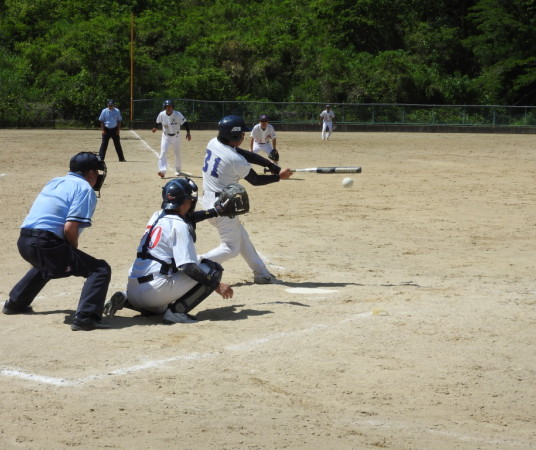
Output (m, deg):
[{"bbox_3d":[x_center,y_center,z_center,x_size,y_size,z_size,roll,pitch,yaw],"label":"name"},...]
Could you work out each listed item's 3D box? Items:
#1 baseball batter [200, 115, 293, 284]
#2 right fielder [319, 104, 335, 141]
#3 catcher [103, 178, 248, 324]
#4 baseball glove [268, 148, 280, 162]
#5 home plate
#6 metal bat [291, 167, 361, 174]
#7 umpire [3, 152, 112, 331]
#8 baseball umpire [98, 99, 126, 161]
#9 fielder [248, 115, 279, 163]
[{"bbox_3d":[-0.312,-0.217,12.106,0.720,1.500,1.080,5,7,42],"label":"baseball batter"},{"bbox_3d":[2.737,-4.798,65.090,0.700,1.680,0.450,1,5,2],"label":"right fielder"},{"bbox_3d":[-0.667,0.167,10.369,0.980,1.020,0.780,-4,7,-45],"label":"catcher"},{"bbox_3d":[0.141,-1.505,30.019,0.250,0.290,0.170,1,5,0],"label":"baseball glove"},{"bbox_3d":[0.314,0.579,11.816,0.432,0.025,0.432,5,6,38],"label":"home plate"},{"bbox_3d":[0.405,-0.485,12.350,0.860,0.060,0.060,0,4,-2],"label":"metal bat"},{"bbox_3d":[-1.494,0.086,10.073,0.800,1.210,1.030,-4,7,-45],"label":"umpire"},{"bbox_3d":[-4.254,-2.579,38.087,0.680,1.670,0.420,0,5,-12],"label":"baseball umpire"},{"bbox_3d":[-0.067,-1.702,30.210,0.700,1.380,0.600,1,5,0],"label":"fielder"}]

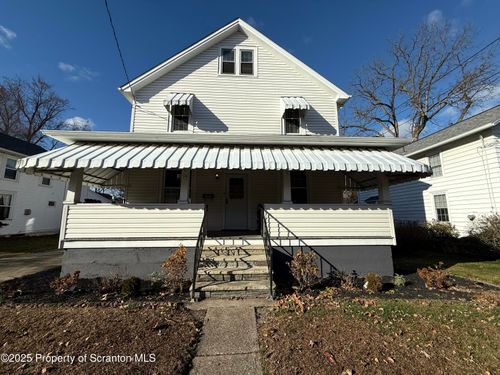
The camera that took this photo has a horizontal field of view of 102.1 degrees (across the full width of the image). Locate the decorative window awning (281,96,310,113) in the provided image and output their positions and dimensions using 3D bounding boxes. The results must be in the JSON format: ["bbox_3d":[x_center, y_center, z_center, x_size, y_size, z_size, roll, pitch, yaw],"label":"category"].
[{"bbox_3d":[1.772,-3.349,7.989,0.940,0.870,0.620,0,-8,-3],"label":"decorative window awning"}]

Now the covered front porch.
[{"bbox_3d":[-0.391,0.440,5.760,9.330,3.680,3.650,0,-8,-3],"label":"covered front porch"}]

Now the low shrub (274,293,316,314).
[{"bbox_3d":[0.706,1.815,3.270,0.590,0.250,0.480,0,-8,-3],"label":"low shrub"}]

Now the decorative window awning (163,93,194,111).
[{"bbox_3d":[-2.702,-3.383,7.761,0.940,0.870,0.620,0,-8,-3],"label":"decorative window awning"}]

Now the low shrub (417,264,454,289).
[{"bbox_3d":[3.989,1.898,4.380,0.640,0.410,0.560,0,-8,-3],"label":"low shrub"}]

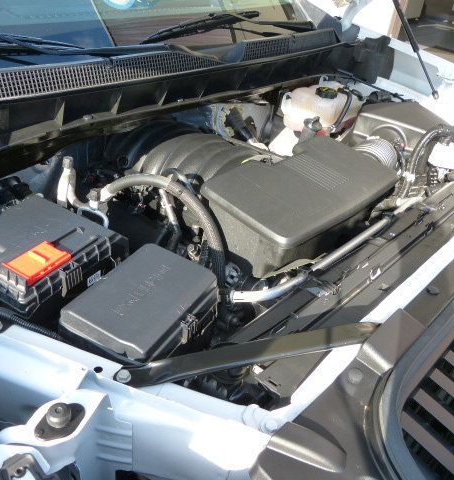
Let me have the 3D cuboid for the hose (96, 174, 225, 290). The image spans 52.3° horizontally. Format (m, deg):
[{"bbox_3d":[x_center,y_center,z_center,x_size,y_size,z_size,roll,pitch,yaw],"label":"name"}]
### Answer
[{"bbox_3d":[-0.140,-0.008,0.961,0.315,0.137,0.137,28,42,29],"label":"hose"}]

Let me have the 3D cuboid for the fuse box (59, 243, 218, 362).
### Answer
[{"bbox_3d":[-0.152,0.129,0.858,0.180,0.080,0.239,23,40,24],"label":"fuse box"}]

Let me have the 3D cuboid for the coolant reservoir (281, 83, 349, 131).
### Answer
[{"bbox_3d":[0.296,-0.439,1.530,0.153,0.133,0.204,30,43,31],"label":"coolant reservoir"}]

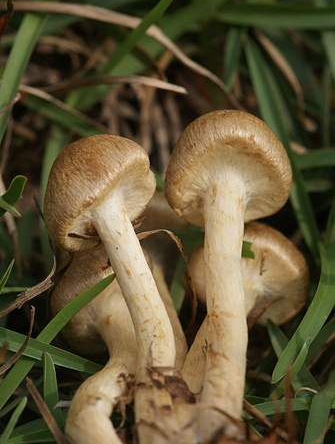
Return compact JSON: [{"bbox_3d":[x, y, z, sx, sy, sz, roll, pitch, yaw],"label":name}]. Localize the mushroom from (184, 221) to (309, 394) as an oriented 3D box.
[{"bbox_3d":[0.023,0.028,0.675,0.038,0.058,0.038,22,-7,0],"label":"mushroom"}]

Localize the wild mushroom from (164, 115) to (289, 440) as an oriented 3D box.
[{"bbox_3d":[0.019,0.016,0.650,0.039,0.103,0.040,2,-9,0],"label":"wild mushroom"}]

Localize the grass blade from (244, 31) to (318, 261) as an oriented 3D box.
[{"bbox_3d":[0.039,-0.024,0.700,0.011,0.077,0.011,-18,-3,0],"label":"grass blade"}]

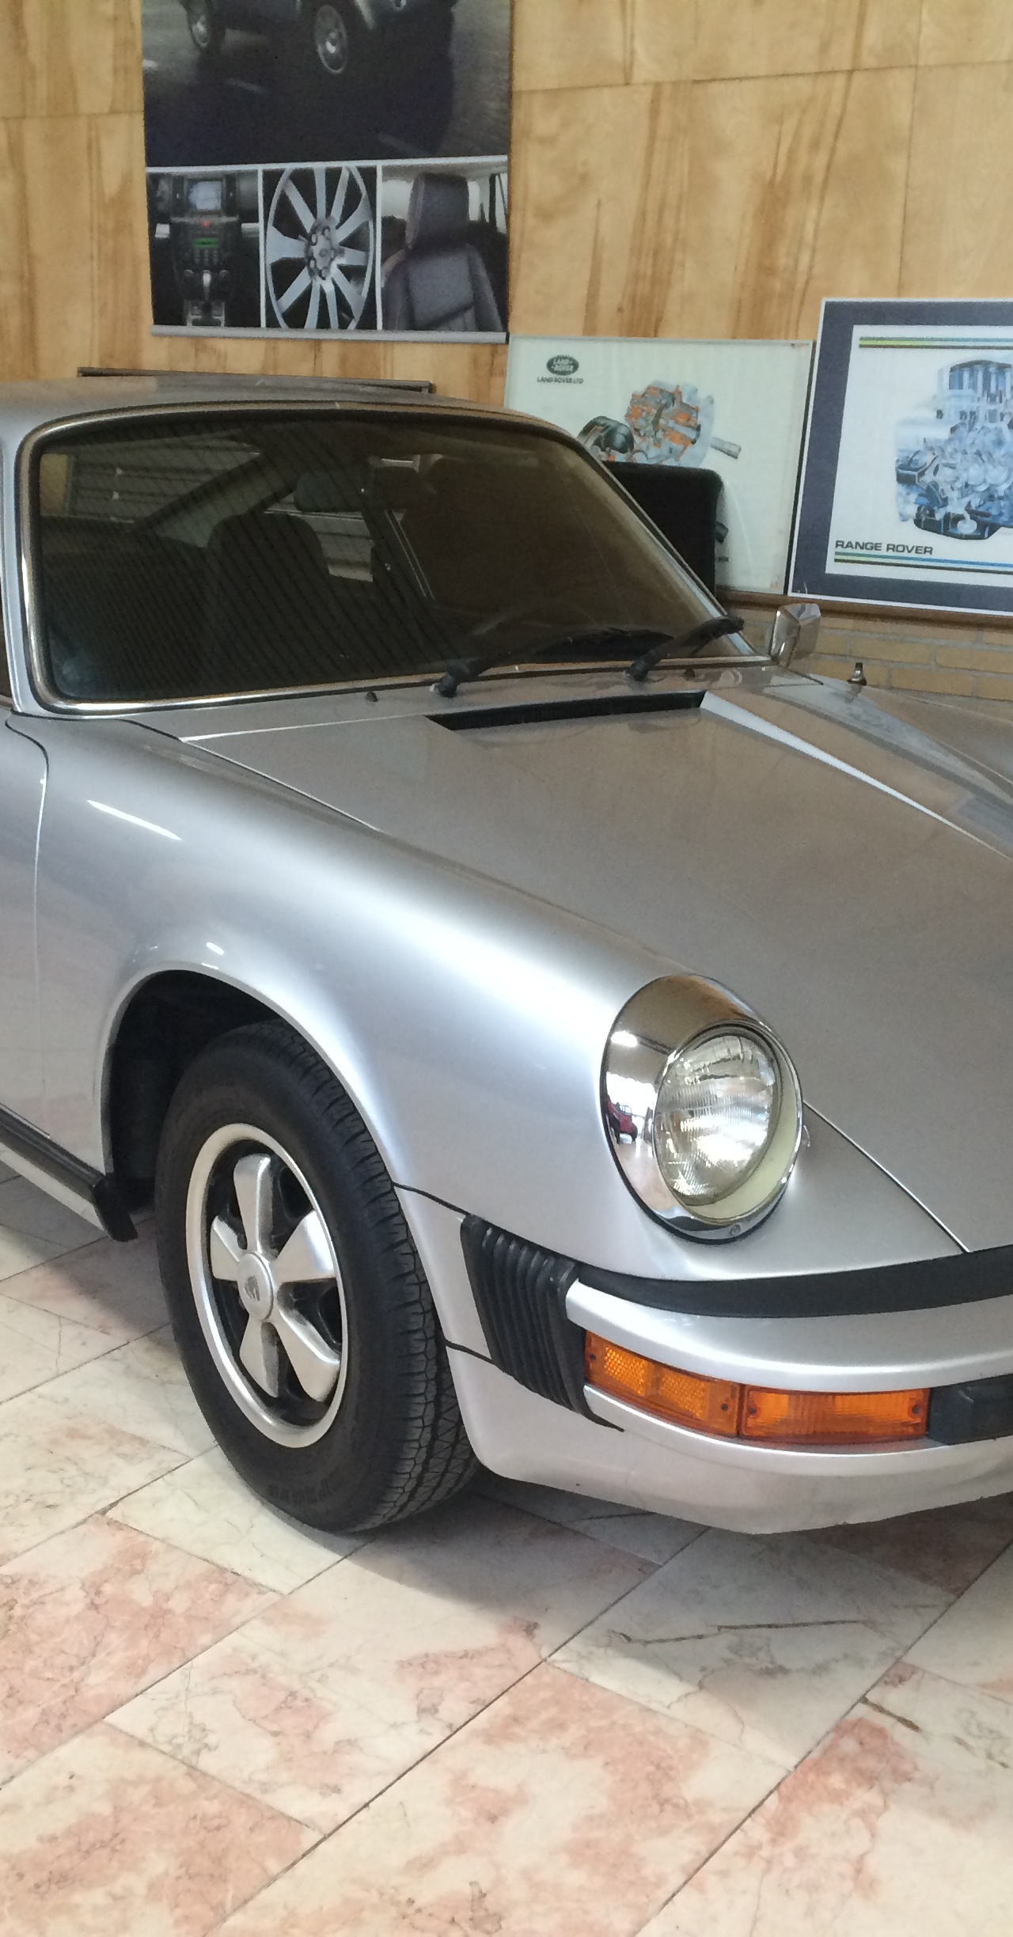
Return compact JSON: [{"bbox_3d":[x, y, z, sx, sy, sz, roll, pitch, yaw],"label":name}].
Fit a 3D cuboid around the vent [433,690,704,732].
[{"bbox_3d":[0.104,-0.379,3.185,0.530,0.035,0.050,-9,19,-36],"label":"vent"}]

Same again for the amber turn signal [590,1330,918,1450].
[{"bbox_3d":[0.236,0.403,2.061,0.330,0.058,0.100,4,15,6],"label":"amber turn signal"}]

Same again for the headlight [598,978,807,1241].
[{"bbox_3d":[0.193,0.134,2.119,0.240,0.240,0.130,-9,19,-36],"label":"headlight"}]

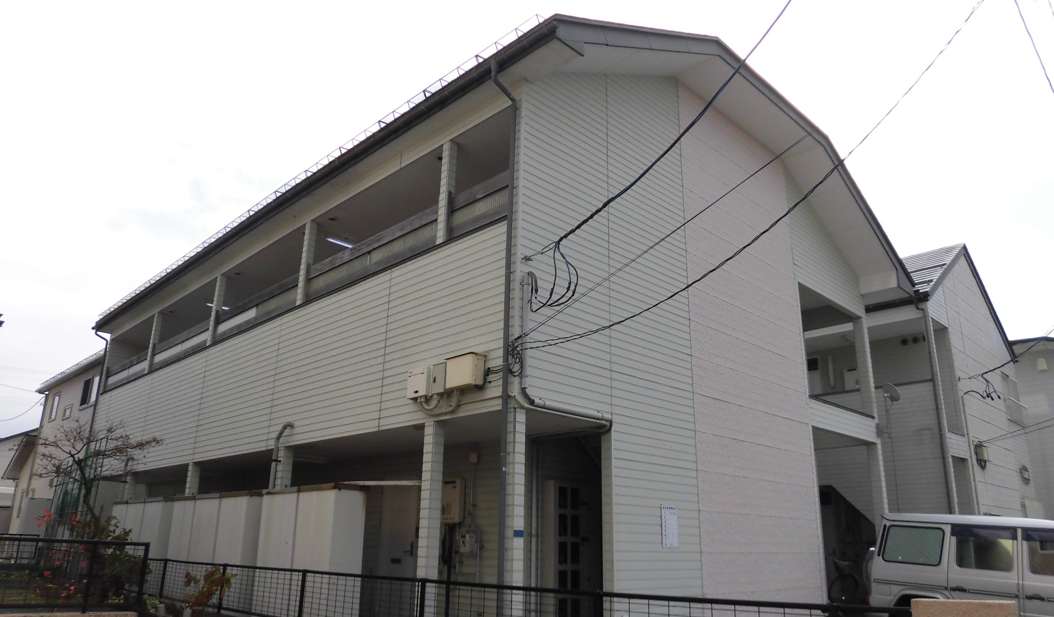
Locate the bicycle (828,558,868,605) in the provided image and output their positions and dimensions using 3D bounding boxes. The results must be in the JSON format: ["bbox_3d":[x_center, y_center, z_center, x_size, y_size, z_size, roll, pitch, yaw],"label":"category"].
[{"bbox_3d":[6.704,5.348,14.281,0.550,1.000,1.700,18,-25,-41],"label":"bicycle"}]

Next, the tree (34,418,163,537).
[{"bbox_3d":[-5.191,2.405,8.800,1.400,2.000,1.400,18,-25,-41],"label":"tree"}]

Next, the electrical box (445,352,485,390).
[{"bbox_3d":[-0.603,0.620,7.088,0.155,0.299,0.410,18,-25,-41],"label":"electrical box"}]

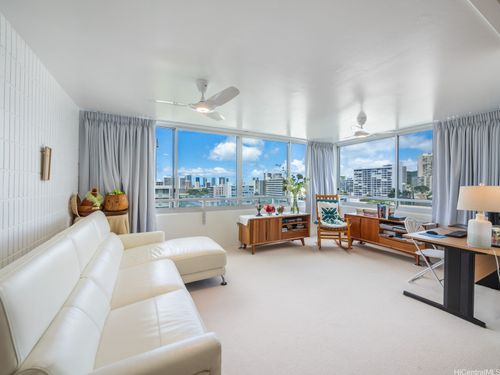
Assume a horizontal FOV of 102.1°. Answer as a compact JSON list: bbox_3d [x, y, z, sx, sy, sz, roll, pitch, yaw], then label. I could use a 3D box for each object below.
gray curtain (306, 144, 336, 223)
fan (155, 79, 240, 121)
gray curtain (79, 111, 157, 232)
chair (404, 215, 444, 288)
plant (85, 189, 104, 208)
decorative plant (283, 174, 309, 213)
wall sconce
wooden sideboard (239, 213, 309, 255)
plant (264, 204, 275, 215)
[{"bbox_3d":[1.833,-0.129,5.106,0.919,2.070,0.180,0,0,-25],"label":"gray curtain"},{"bbox_3d":[-0.540,-1.029,2.270,1.000,0.345,0.960,0,0,-25],"label":"fan"},{"bbox_3d":[-2.097,-0.128,3.272,1.060,2.130,0.200,0,0,-25],"label":"gray curtain"},{"bbox_3d":[2.350,0.847,2.540,0.440,0.830,0.500,0,0,-24],"label":"chair"},{"bbox_3d":[-2.230,0.195,2.900,0.270,0.360,0.260,0,0,-25],"label":"plant"},{"bbox_3d":[1.020,0.180,4.530,0.530,0.870,0.450,0,0,-25],"label":"decorative plant"},{"bbox_3d":[-2.020,-0.246,2.032,0.075,0.330,0.120,0,0,-28],"label":"wall sconce"},{"bbox_3d":[0.546,0.931,4.303,1.450,0.650,0.480,0,0,-25],"label":"wooden sideboard"},{"bbox_3d":[0.405,0.492,4.200,0.220,0.235,0.200,0,0,-25],"label":"plant"}]

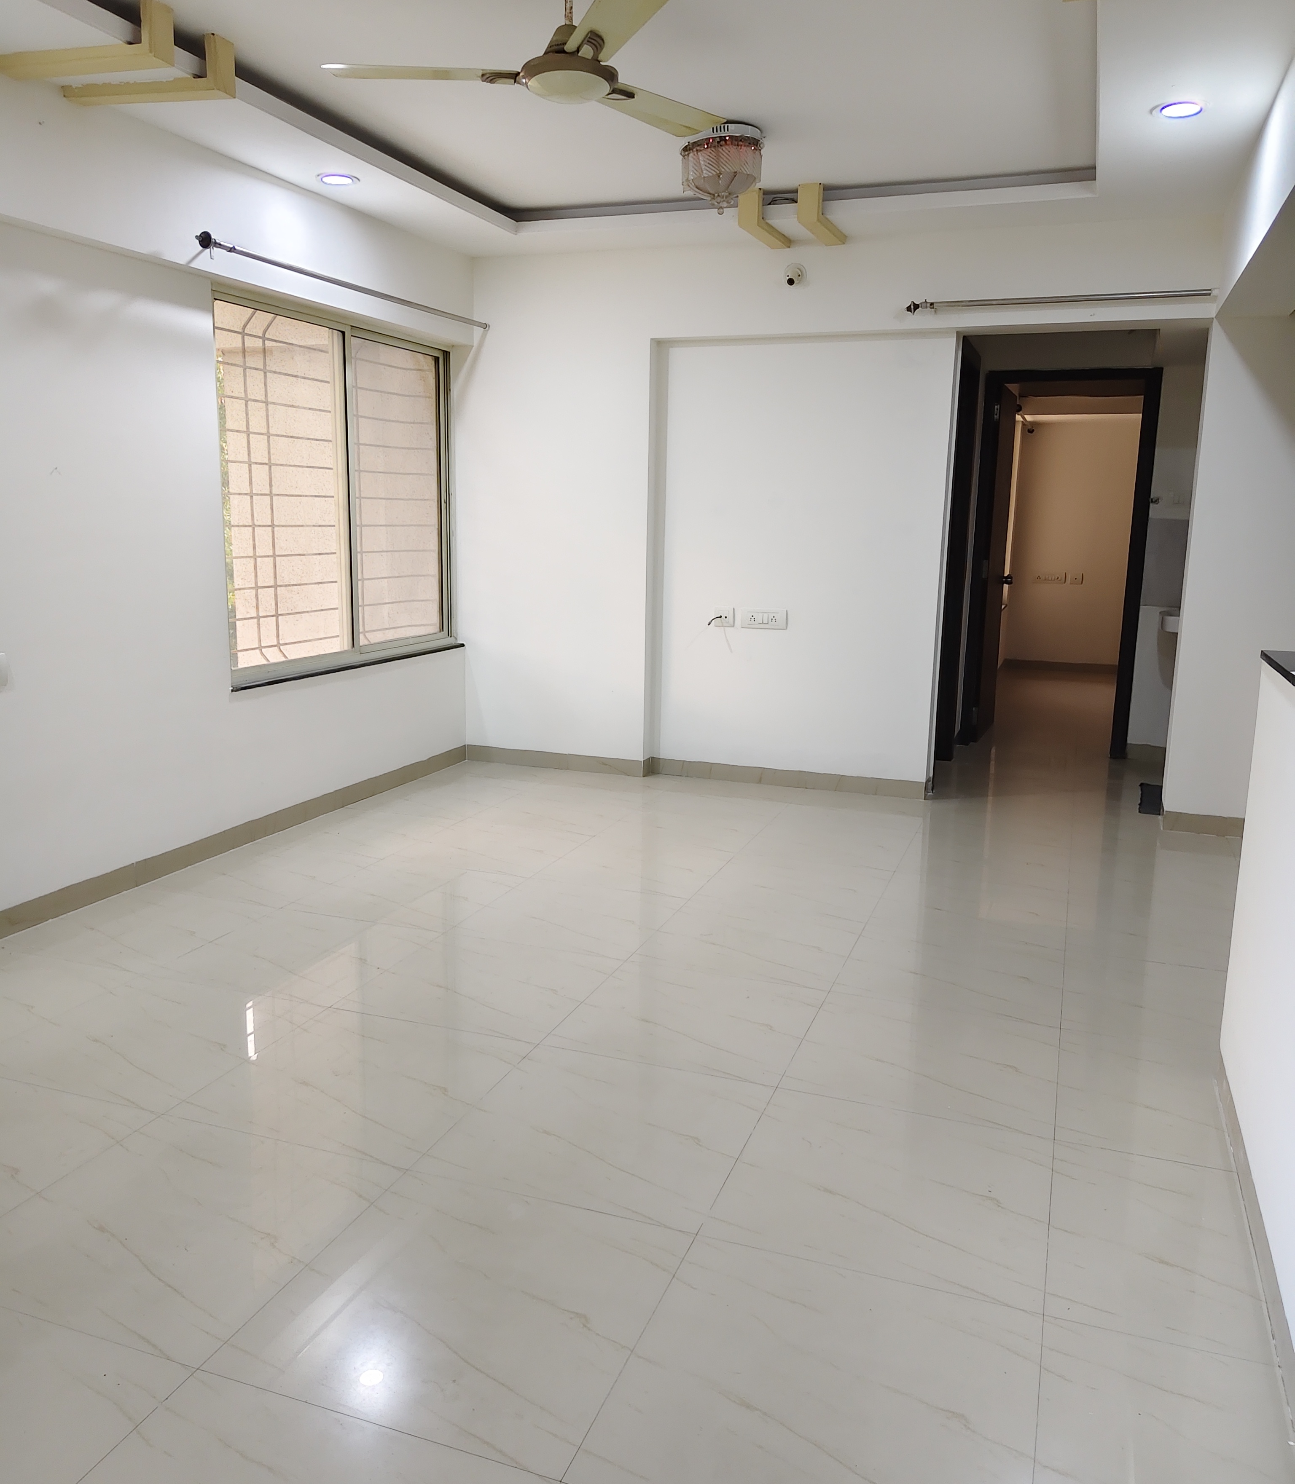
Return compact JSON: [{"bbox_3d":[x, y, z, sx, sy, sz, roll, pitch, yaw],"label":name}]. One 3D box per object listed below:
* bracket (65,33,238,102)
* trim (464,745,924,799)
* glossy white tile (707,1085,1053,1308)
[{"bbox_3d":[-1.463,-1.963,3.354,0.475,0.148,0.082,2,11,9],"label":"bracket"},{"bbox_3d":[0.173,0.143,5.745,2.400,0.083,0.085,5,12,20],"label":"trim"},{"bbox_3d":[0.475,0.871,2.250,0.600,0.010,0.600,5,12,20],"label":"glossy white tile"}]

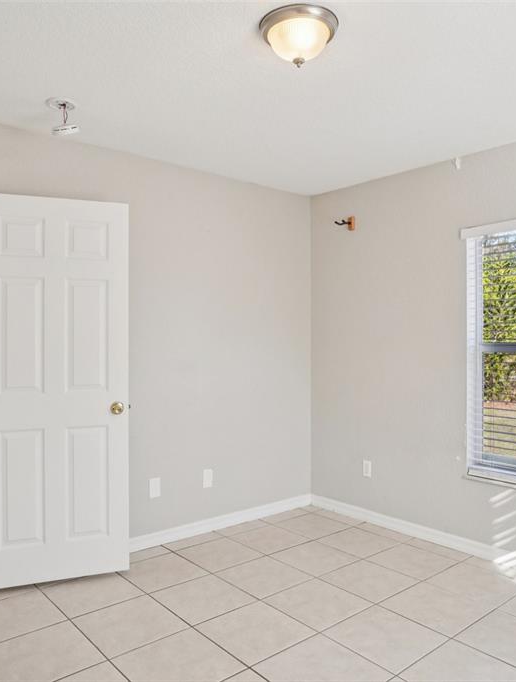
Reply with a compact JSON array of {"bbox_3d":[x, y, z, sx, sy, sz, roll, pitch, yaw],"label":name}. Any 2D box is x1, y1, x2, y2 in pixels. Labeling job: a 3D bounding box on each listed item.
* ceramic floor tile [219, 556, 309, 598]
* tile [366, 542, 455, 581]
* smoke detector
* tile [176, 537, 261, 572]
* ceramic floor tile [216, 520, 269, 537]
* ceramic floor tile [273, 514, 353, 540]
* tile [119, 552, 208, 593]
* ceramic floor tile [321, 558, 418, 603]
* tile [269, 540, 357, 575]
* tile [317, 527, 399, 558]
[{"bbox_3d":[0.037,1.333,2.922,0.405,0.010,0.405,0,-1,-40],"label":"ceramic floor tile"},{"bbox_3d":[0.931,1.334,3.133,0.405,0.010,0.405,0,-1,-40],"label":"tile"},{"bbox_3d":[-0.964,-1.100,2.530,0.160,0.150,0.160,0,-1,-40],"label":"smoke detector"},{"bbox_3d":[-0.226,1.336,3.238,0.405,0.010,0.405,0,-1,-40],"label":"tile"},{"bbox_3d":[-0.089,1.342,3.714,0.405,0.010,0.145,0,-1,-40],"label":"ceramic floor tile"},{"bbox_3d":[0.400,1.335,3.721,0.400,0.010,0.400,1,-1,-40],"label":"ceramic floor tile"},{"bbox_3d":[-0.534,1.322,2.938,0.400,0.010,0.400,1,-1,-40],"label":"tile"},{"bbox_3d":[0.616,1.332,2.870,0.405,0.010,0.405,0,-1,-40],"label":"ceramic floor tile"},{"bbox_3d":[0.350,1.326,3.149,0.400,0.010,0.400,1,-1,-40],"label":"tile"},{"bbox_3d":[0.668,1.338,3.449,0.405,0.010,0.405,0,-1,-40],"label":"tile"}]

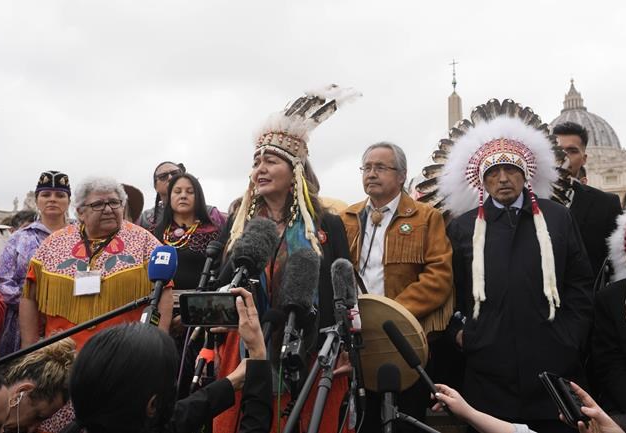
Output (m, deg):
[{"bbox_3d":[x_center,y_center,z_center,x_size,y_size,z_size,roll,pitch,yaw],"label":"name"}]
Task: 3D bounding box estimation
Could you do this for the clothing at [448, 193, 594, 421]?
[{"bbox_3d":[0.783,0.358,2.430,0.540,0.880,0.350,-1,-6,12],"label":"clothing"}]

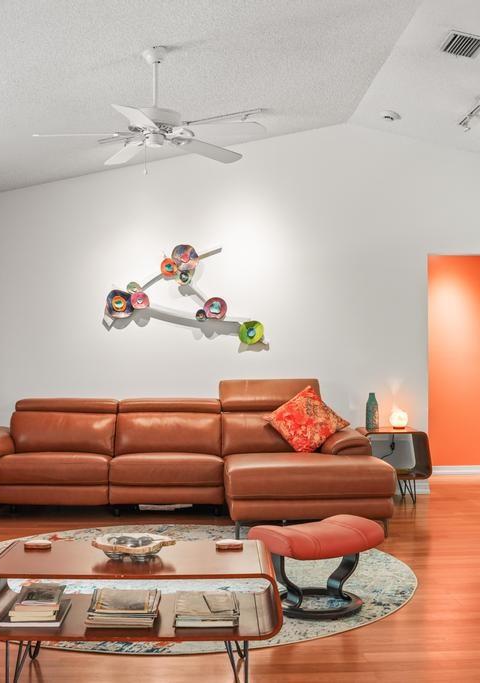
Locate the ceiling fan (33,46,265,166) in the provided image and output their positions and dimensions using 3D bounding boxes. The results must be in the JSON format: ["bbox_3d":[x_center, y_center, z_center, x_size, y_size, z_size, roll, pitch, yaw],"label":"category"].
[{"bbox_3d":[-0.493,-1.333,4.206,1.270,0.550,1.270,0,-1,-3],"label":"ceiling fan"}]

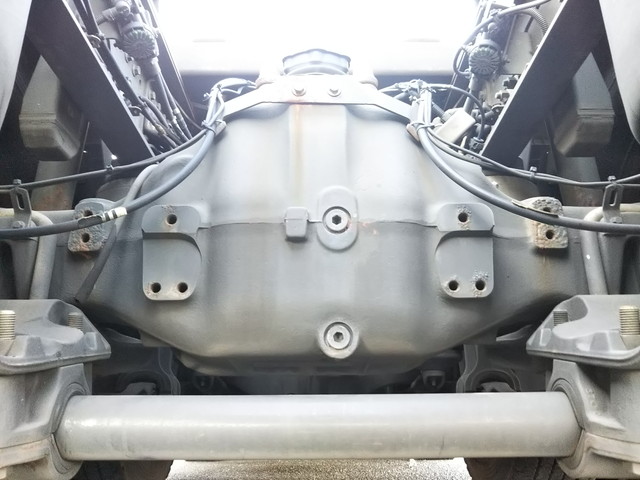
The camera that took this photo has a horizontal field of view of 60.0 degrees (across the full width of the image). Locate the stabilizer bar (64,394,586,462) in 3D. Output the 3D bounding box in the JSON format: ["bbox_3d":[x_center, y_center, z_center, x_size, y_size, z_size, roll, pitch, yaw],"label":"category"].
[{"bbox_3d":[-0.002,0.231,0.687,0.630,0.077,0.077,0,-9,0],"label":"stabilizer bar"}]

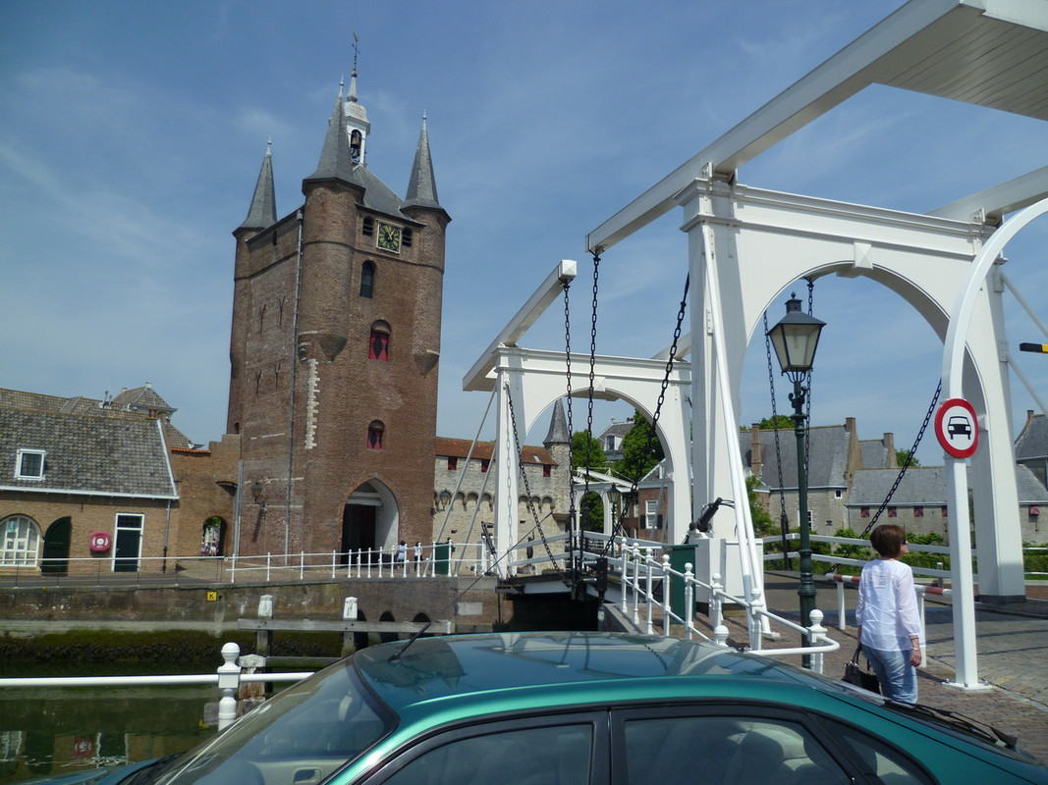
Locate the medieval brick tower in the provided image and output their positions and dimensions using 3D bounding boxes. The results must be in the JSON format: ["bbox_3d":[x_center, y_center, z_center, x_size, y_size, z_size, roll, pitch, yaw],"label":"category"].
[{"bbox_3d":[-11.952,-5.767,53.686,9.200,32.500,13.000,8,-11,-39],"label":"medieval brick tower"}]

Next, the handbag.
[{"bbox_3d":[2.292,1.902,5.750,0.160,0.360,0.330,-6,-11,39],"label":"handbag"}]

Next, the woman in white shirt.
[{"bbox_3d":[2.472,1.702,5.632,0.500,1.630,0.380,-6,-11,40],"label":"woman in white shirt"}]

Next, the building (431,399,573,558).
[{"bbox_3d":[-3.193,5.839,56.382,11.300,10.600,6.000,8,-11,-39],"label":"building"}]

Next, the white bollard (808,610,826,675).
[{"bbox_3d":[1.666,1.789,4.771,0.115,1.100,0.115,4,-9,-18],"label":"white bollard"}]

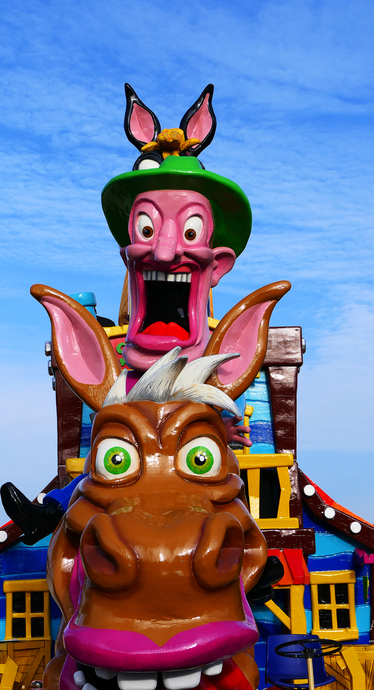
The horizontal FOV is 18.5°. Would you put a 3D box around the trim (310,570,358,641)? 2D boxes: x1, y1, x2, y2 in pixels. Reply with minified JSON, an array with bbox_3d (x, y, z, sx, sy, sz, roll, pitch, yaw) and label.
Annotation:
[{"bbox_3d":[1.187,2.111,9.300,0.392,0.574,0.100,-1,-7,0],"label":"trim"}]

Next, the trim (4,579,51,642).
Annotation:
[{"bbox_3d":[-1.290,2.153,9.300,0.388,0.522,0.100,-1,-7,0],"label":"trim"}]

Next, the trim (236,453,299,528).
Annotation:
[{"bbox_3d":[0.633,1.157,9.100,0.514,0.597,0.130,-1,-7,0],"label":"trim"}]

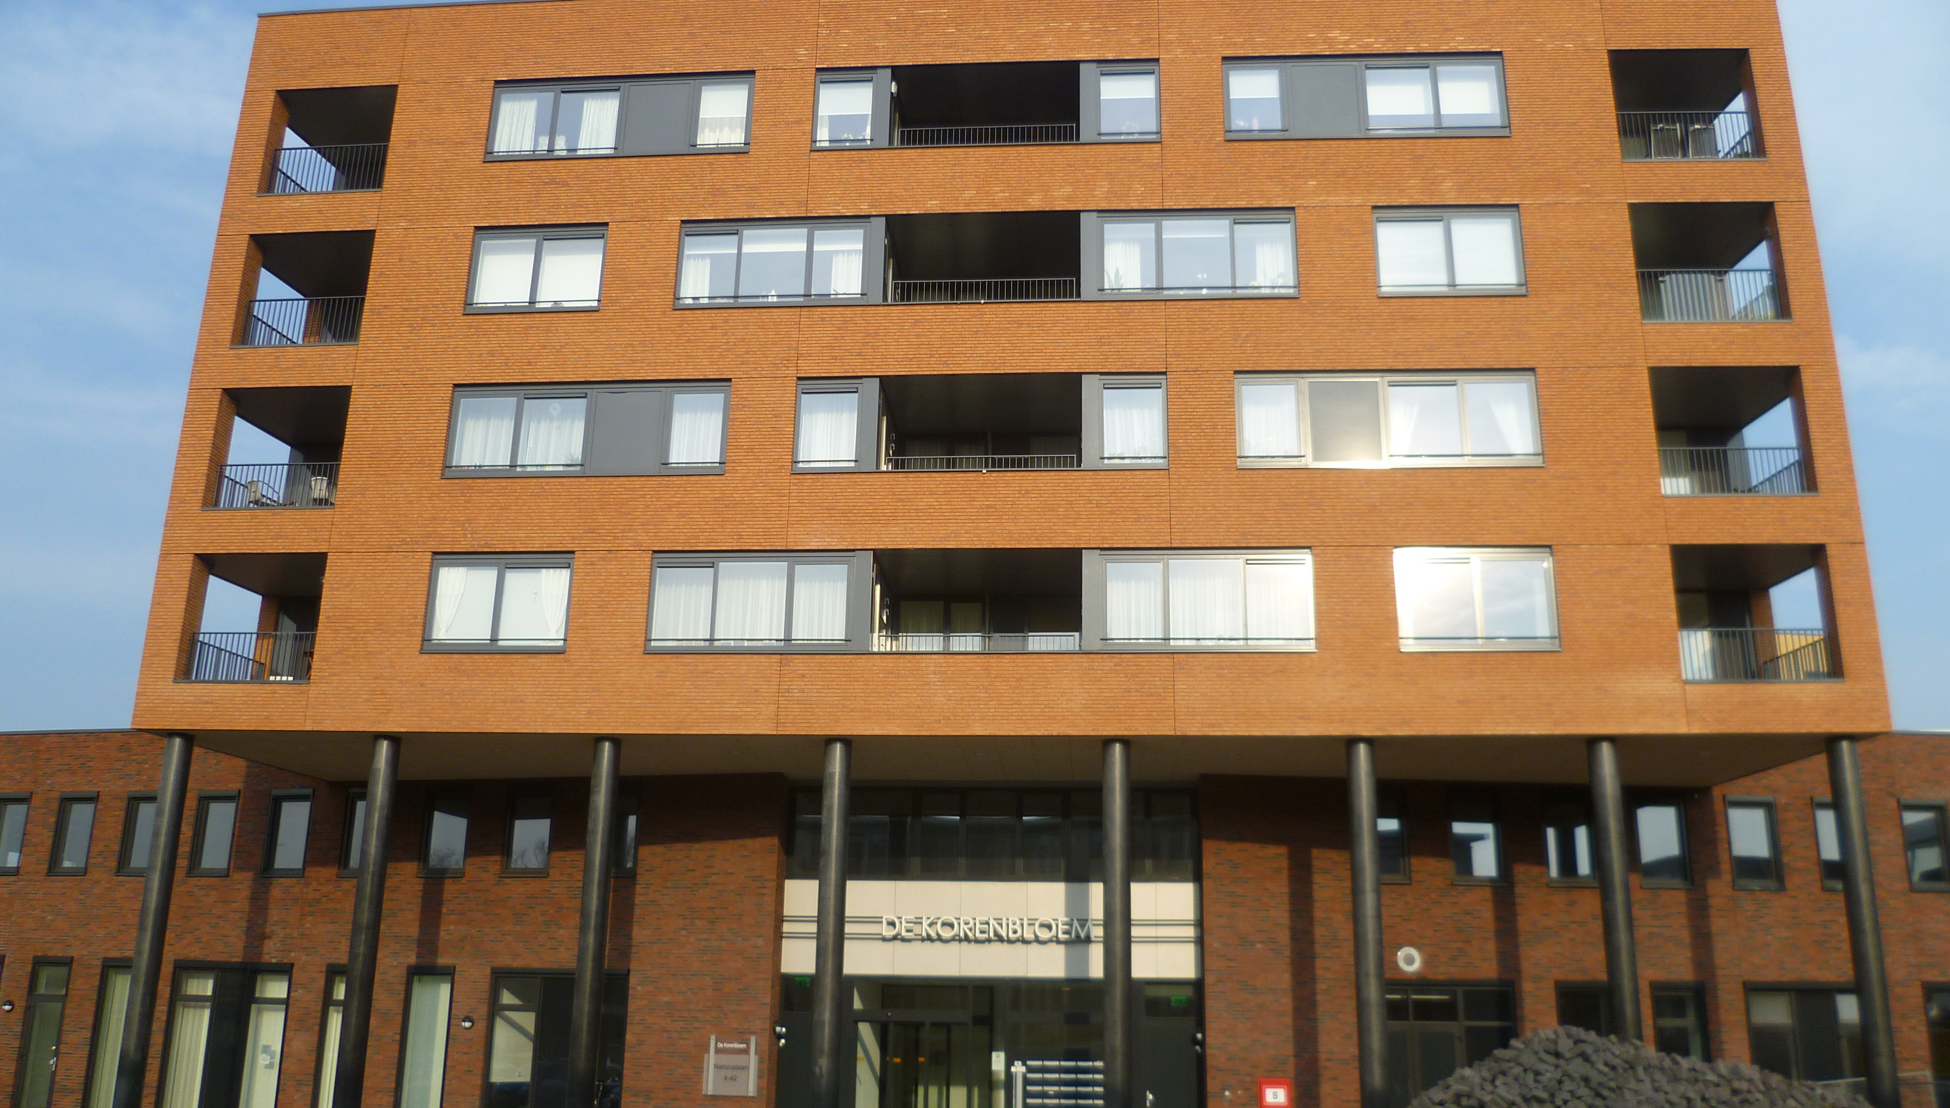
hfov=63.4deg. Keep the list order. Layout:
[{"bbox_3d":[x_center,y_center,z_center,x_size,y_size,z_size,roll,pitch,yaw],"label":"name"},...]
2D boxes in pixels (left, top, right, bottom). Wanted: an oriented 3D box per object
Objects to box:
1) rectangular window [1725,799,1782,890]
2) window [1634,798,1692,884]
[{"bbox_3d":[14.125,5.235,28.562,1.006,1.712,0.130,2,-17,-4],"label":"rectangular window"},{"bbox_3d":[12.247,5.146,28.078,0.986,1.599,0.150,2,-17,-4],"label":"window"}]

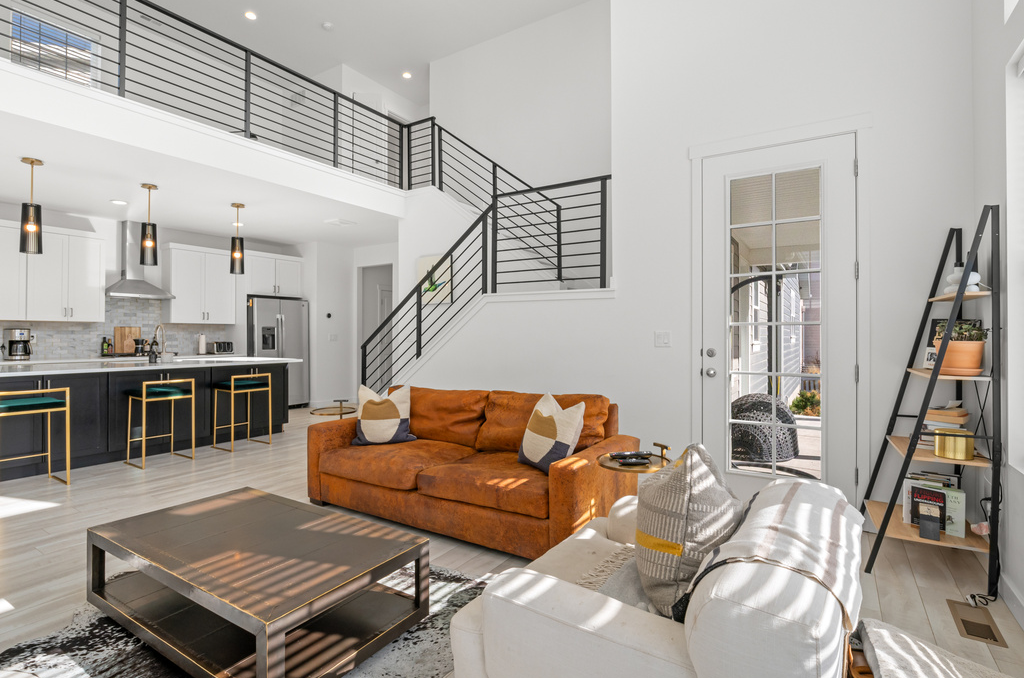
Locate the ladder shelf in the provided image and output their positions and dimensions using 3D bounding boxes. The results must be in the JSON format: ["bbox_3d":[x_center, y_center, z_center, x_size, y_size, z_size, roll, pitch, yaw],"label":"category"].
[{"bbox_3d":[2.146,0.288,2.513,0.490,1.803,0.500,0,0,29],"label":"ladder shelf"}]

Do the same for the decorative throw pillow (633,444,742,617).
[{"bbox_3d":[0.550,0.545,1.465,0.220,0.440,0.440,10,4,26],"label":"decorative throw pillow"}]

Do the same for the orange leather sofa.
[{"bbox_3d":[-0.317,0.785,3.314,2.108,0.810,1.020,0,0,32],"label":"orange leather sofa"}]

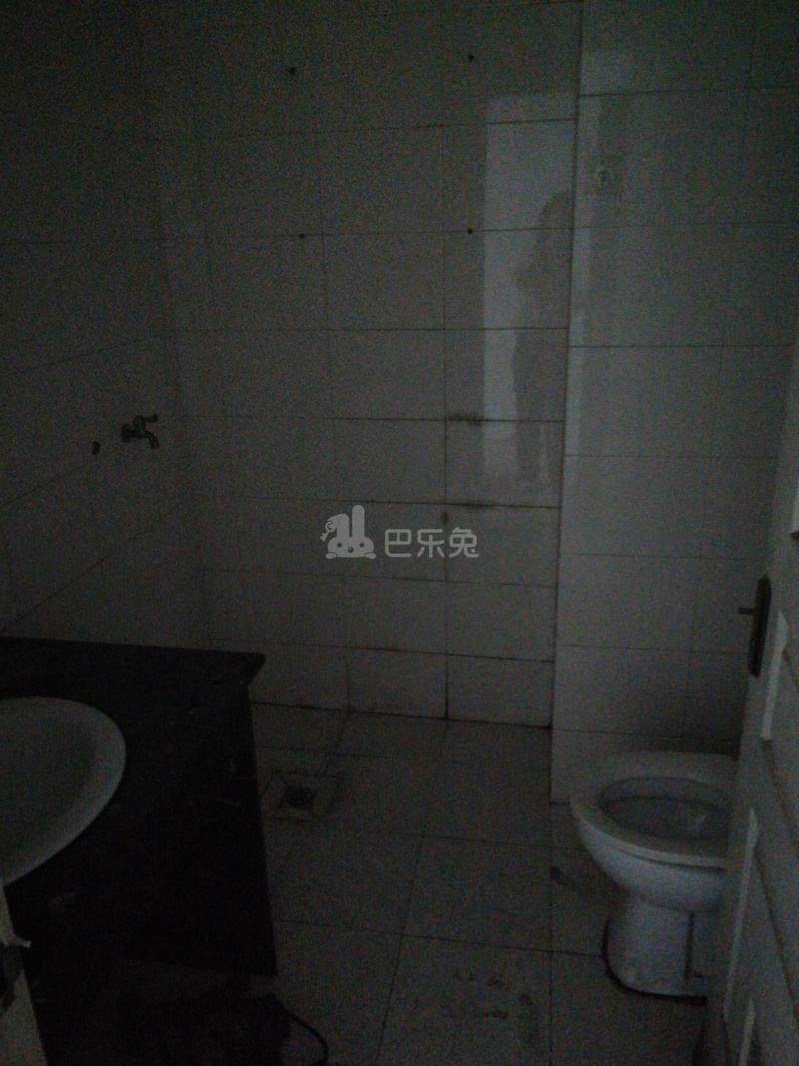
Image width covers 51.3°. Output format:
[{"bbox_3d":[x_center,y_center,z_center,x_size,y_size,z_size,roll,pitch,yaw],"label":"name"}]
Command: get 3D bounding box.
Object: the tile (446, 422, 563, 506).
[{"bbox_3d":[0.297,-0.202,2.391,0.330,0.250,0.010,2,20,10],"label":"tile"}]

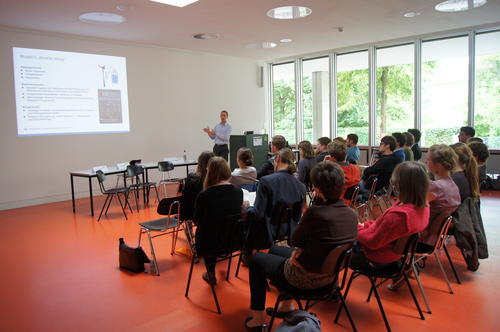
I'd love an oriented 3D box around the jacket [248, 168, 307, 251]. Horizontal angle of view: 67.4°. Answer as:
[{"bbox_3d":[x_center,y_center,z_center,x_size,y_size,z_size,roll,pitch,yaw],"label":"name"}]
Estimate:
[{"bbox_3d":[0.242,0.412,3.550,0.500,0.670,0.400,-7,9,-41],"label":"jacket"}]

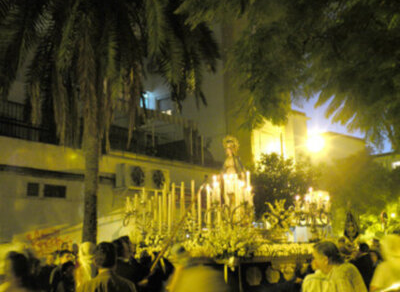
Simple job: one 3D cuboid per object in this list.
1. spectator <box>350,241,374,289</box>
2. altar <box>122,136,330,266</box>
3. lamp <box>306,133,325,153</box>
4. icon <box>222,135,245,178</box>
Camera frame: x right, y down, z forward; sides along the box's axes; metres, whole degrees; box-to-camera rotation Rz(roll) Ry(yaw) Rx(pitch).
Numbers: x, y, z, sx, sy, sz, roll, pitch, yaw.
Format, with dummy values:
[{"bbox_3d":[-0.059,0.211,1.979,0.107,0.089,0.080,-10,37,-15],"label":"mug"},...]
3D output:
[{"bbox_3d":[3.061,2.668,8.959,0.500,1.720,0.350,9,-14,-39],"label":"spectator"},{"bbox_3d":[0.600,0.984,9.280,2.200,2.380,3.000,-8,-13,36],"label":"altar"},{"bbox_3d":[4.124,-0.125,17.330,0.550,0.600,0.550,0,-11,0],"label":"lamp"},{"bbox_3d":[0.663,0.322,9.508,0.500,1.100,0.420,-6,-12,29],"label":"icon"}]

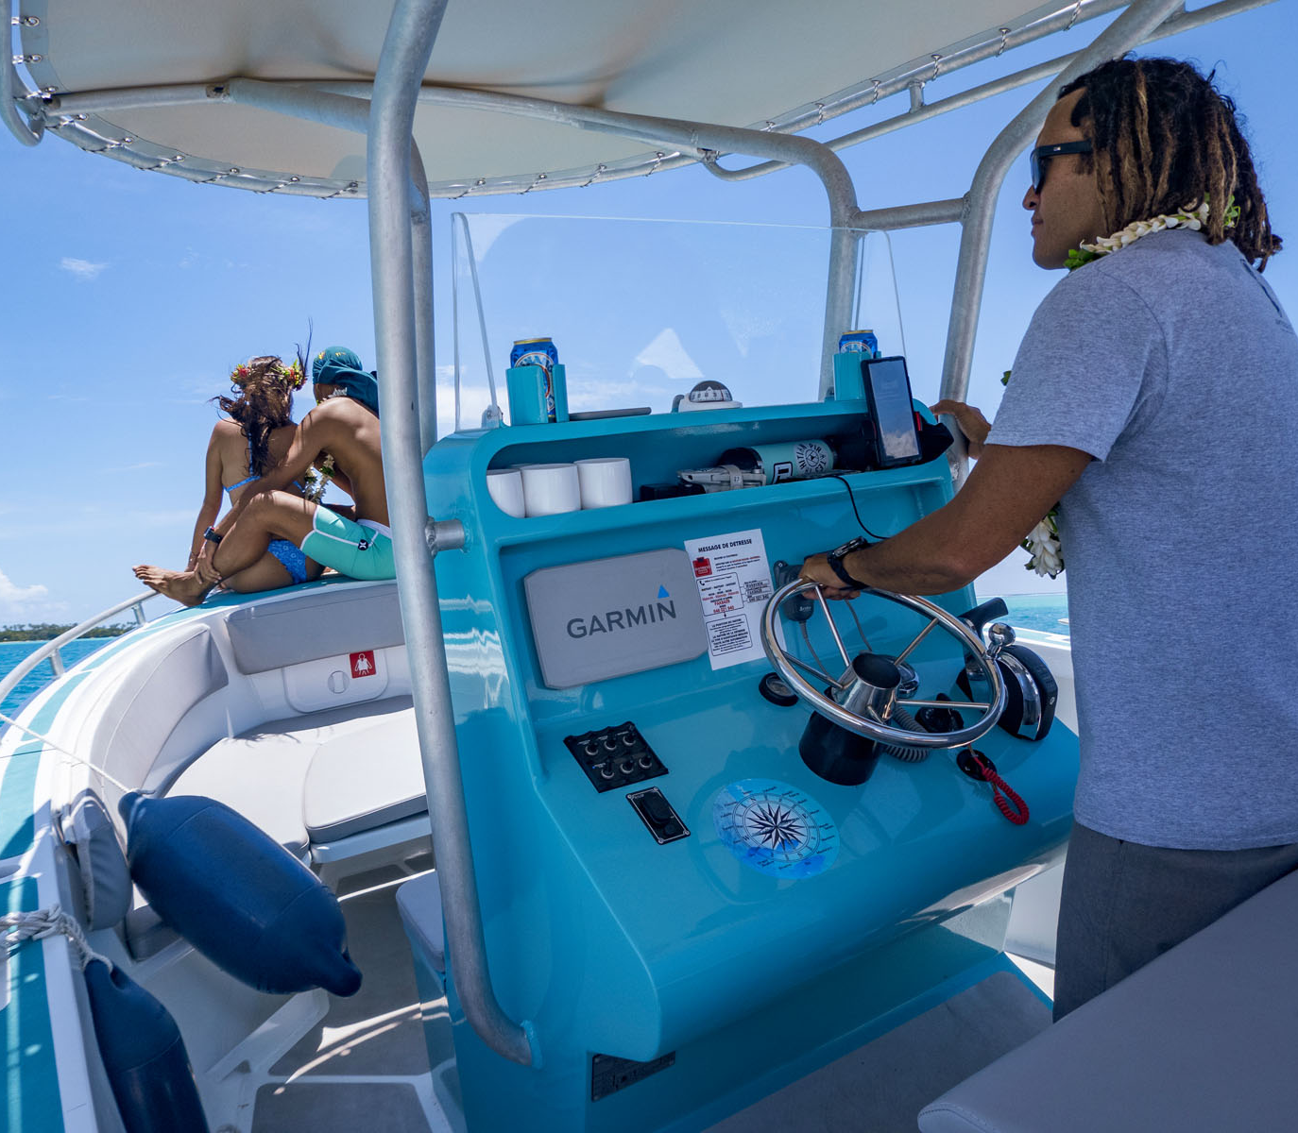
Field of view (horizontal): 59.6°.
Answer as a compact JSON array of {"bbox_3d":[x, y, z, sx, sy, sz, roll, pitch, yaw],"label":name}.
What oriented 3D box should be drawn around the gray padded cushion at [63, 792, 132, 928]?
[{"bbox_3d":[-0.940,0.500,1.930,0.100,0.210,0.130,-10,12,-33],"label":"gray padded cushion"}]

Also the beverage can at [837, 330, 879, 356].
[{"bbox_3d":[0.366,-0.352,1.975,0.066,0.115,0.066,-3,10,1],"label":"beverage can"}]

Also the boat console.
[{"bbox_3d":[0.209,0.352,1.845,0.950,1.218,0.685,-10,12,-33],"label":"boat console"}]

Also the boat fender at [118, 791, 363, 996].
[{"bbox_3d":[-0.724,0.569,1.989,0.580,0.212,0.212,32,-25,15],"label":"boat fender"}]

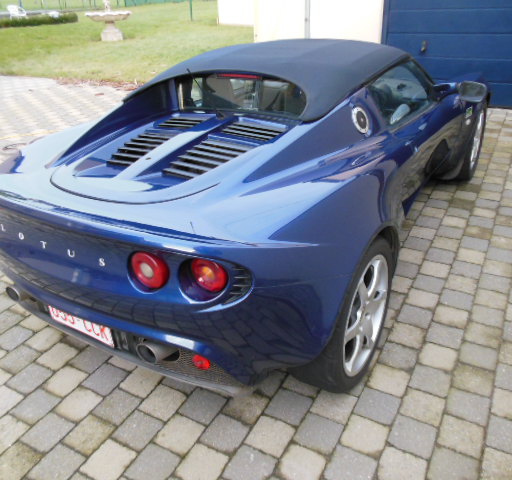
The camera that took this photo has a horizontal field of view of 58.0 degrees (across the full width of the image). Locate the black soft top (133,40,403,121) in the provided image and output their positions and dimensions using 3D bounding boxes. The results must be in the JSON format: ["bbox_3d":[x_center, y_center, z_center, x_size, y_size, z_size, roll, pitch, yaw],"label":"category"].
[{"bbox_3d":[0.008,-0.810,2.282,1.180,0.200,0.980,14,33,30],"label":"black soft top"}]

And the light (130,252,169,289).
[{"bbox_3d":[-0.294,0.079,1.299,0.120,0.120,0.060,10,32,26],"label":"light"}]

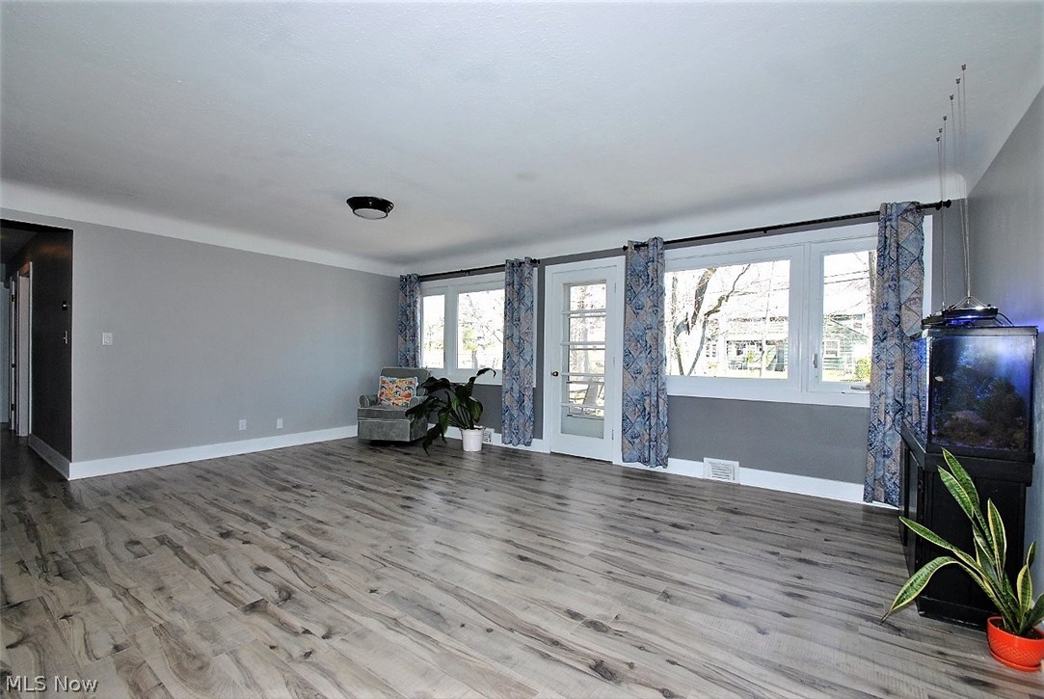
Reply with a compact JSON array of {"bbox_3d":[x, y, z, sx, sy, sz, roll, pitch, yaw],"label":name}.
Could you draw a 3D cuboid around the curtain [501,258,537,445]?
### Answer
[{"bbox_3d":[-0.031,0.032,5.096,0.450,2.180,0.110,0,0,36],"label":"curtain"}]

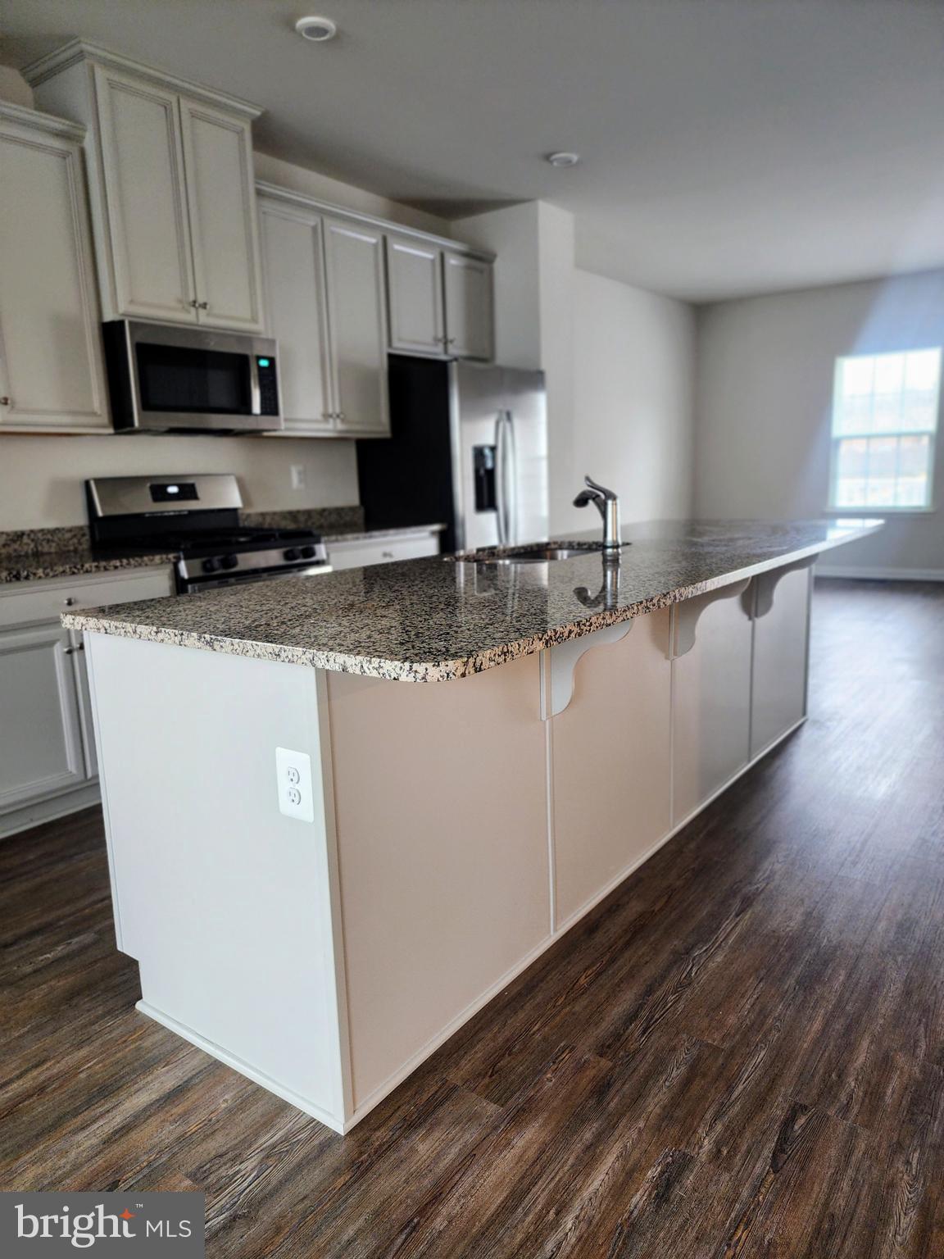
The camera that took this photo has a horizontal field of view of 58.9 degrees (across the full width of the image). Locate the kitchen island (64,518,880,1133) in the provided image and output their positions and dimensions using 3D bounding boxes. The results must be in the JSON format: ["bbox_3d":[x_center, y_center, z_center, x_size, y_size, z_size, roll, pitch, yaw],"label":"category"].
[{"bbox_3d":[0.449,0.198,2.804,1.057,0.914,3.052,6,13,36],"label":"kitchen island"}]

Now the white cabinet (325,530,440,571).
[{"bbox_3d":[-0.662,-0.062,4.451,0.625,0.880,0.830,6,13,36],"label":"white cabinet"}]

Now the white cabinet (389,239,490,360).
[{"bbox_3d":[-0.294,-1.899,4.931,0.335,0.600,0.990,6,13,36],"label":"white cabinet"}]

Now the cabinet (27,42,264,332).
[{"bbox_3d":[-1.306,-1.720,3.505,0.425,0.925,0.805,6,13,36],"label":"cabinet"}]

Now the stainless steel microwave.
[{"bbox_3d":[-1.268,-1.071,3.668,0.405,0.417,0.757,6,13,36],"label":"stainless steel microwave"}]

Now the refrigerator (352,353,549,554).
[{"bbox_3d":[-0.071,-0.634,5.019,0.765,1.750,0.900,6,13,36],"label":"refrigerator"}]

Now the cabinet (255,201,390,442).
[{"bbox_3d":[-0.840,-1.514,4.245,0.335,1.060,0.870,6,13,36],"label":"cabinet"}]

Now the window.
[{"bbox_3d":[3.846,-1.831,7.826,0.910,1.445,0.100,6,13,36],"label":"window"}]

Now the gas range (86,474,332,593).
[{"bbox_3d":[-1.110,-0.080,3.767,0.690,1.205,0.762,6,13,36],"label":"gas range"}]

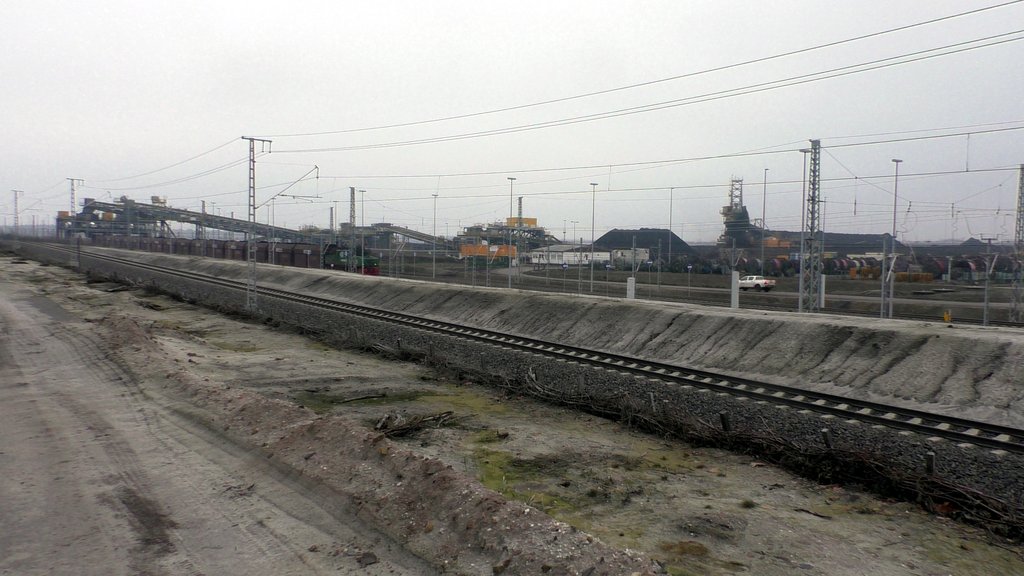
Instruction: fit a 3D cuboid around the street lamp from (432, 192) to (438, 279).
[{"bbox_3d":[-10.856,-7.285,115.000,0.350,11.900,1.100,4,4,40],"label":"street lamp"}]

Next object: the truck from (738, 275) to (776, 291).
[{"bbox_3d":[28.051,-0.452,94.500,1.820,1.780,5.200,-1,4,-35],"label":"truck"}]

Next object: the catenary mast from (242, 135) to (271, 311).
[{"bbox_3d":[-14.919,-3.735,47.774,1.650,10.100,0.450,-2,4,-35],"label":"catenary mast"}]

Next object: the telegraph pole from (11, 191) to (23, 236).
[{"bbox_3d":[-89.370,-12.682,147.678,1.650,10.000,0.450,-2,4,-36],"label":"telegraph pole"}]

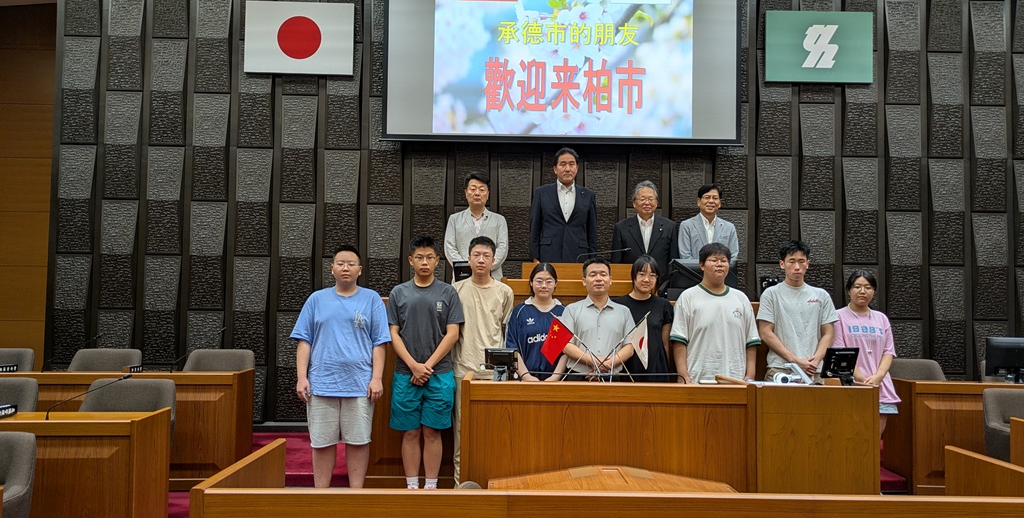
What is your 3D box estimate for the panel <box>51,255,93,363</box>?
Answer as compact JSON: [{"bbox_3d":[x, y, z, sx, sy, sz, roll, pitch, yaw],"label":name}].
[{"bbox_3d":[-4.047,0.458,6.799,0.338,1.015,0.085,1,-2,-1],"label":"panel"}]

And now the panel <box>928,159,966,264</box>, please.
[{"bbox_3d":[4.100,-0.443,6.957,0.338,1.015,0.085,1,-2,-1],"label":"panel"}]

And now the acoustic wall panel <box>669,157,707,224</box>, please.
[{"bbox_3d":[1.650,-0.477,6.922,0.338,1.015,0.085,1,-2,-1],"label":"acoustic wall panel"}]

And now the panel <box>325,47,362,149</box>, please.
[{"bbox_3d":[-1.521,-1.483,6.690,0.326,0.965,0.059,1,-2,-1],"label":"panel"}]

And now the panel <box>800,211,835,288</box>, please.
[{"bbox_3d":[2.867,0.049,6.899,0.336,0.993,0.060,1,-2,-1],"label":"panel"}]

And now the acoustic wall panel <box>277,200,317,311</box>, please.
[{"bbox_3d":[-1.997,-0.018,6.825,0.336,0.993,0.060,1,-2,-1],"label":"acoustic wall panel"}]

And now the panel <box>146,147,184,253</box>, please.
[{"bbox_3d":[-3.217,-0.545,6.852,0.338,1.015,0.085,1,-2,-1],"label":"panel"}]

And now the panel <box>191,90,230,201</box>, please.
[{"bbox_3d":[-2.802,-1.047,6.879,0.338,1.015,0.085,1,-2,-1],"label":"panel"}]

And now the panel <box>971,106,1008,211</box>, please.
[{"bbox_3d":[4.359,-0.915,6.740,0.326,0.965,0.059,1,-2,0],"label":"panel"}]

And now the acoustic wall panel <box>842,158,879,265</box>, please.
[{"bbox_3d":[3.279,-0.451,6.925,0.336,0.993,0.060,1,-2,-1],"label":"acoustic wall panel"}]

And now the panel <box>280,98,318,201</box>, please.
[{"bbox_3d":[-1.920,-0.999,6.663,0.326,0.965,0.059,1,-2,-1],"label":"panel"}]

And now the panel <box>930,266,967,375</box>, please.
[{"bbox_3d":[3.947,0.549,6.685,0.326,0.965,0.059,1,-2,0],"label":"panel"}]

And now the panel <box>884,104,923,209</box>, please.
[{"bbox_3d":[3.691,-0.950,6.950,0.336,0.993,0.060,1,-2,-1],"label":"panel"}]

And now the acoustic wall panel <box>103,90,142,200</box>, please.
[{"bbox_3d":[-3.489,-1.020,6.623,0.326,0.965,0.059,1,-2,-2],"label":"acoustic wall panel"}]

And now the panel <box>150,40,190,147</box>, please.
[{"bbox_3d":[-3.091,-1.504,6.652,0.326,0.965,0.059,1,-2,-2],"label":"panel"}]

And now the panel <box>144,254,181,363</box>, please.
[{"bbox_3d":[-3.219,0.470,6.787,0.336,0.993,0.060,1,-2,-1],"label":"panel"}]

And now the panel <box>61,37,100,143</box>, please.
[{"bbox_3d":[-4.020,-1.571,6.882,0.338,1.015,0.085,1,-2,-1],"label":"panel"}]

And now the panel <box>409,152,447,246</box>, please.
[{"bbox_3d":[-0.749,-0.493,6.669,0.326,0.965,0.059,1,-2,-1],"label":"panel"}]

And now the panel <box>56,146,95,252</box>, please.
[{"bbox_3d":[-4.034,-0.557,6.840,0.338,1.015,0.085,1,-2,-1],"label":"panel"}]

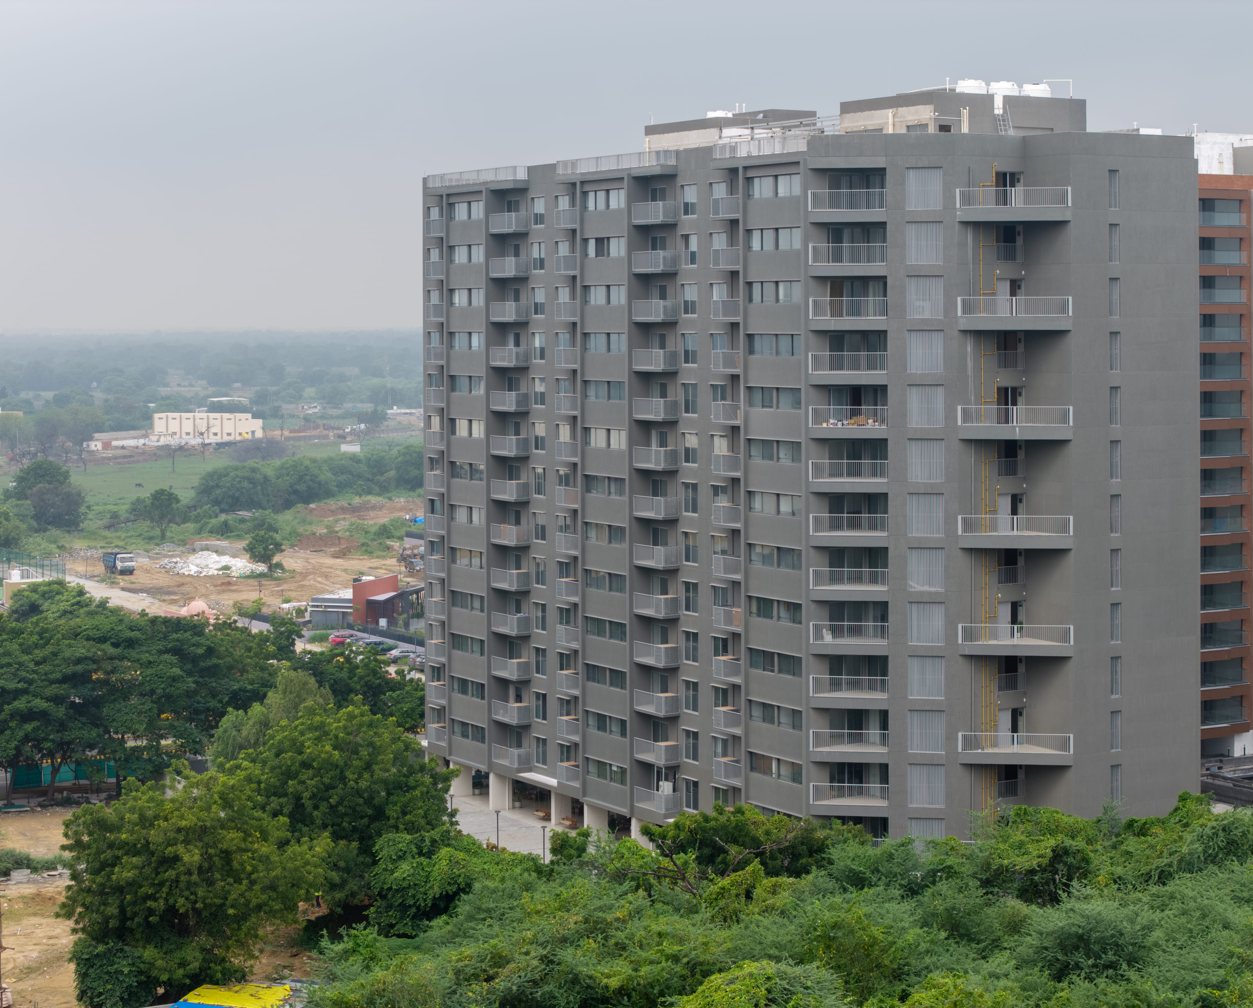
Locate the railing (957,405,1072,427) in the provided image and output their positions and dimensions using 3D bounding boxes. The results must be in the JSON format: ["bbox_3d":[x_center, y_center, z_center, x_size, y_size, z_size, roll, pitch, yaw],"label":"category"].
[{"bbox_3d":[20.971,-4.732,146.592,6.077,1.042,0.147,0,3,11],"label":"railing"}]

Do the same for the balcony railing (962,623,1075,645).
[{"bbox_3d":[21.399,7.199,149.300,6.350,1.080,0.140,0,2,9],"label":"balcony railing"}]

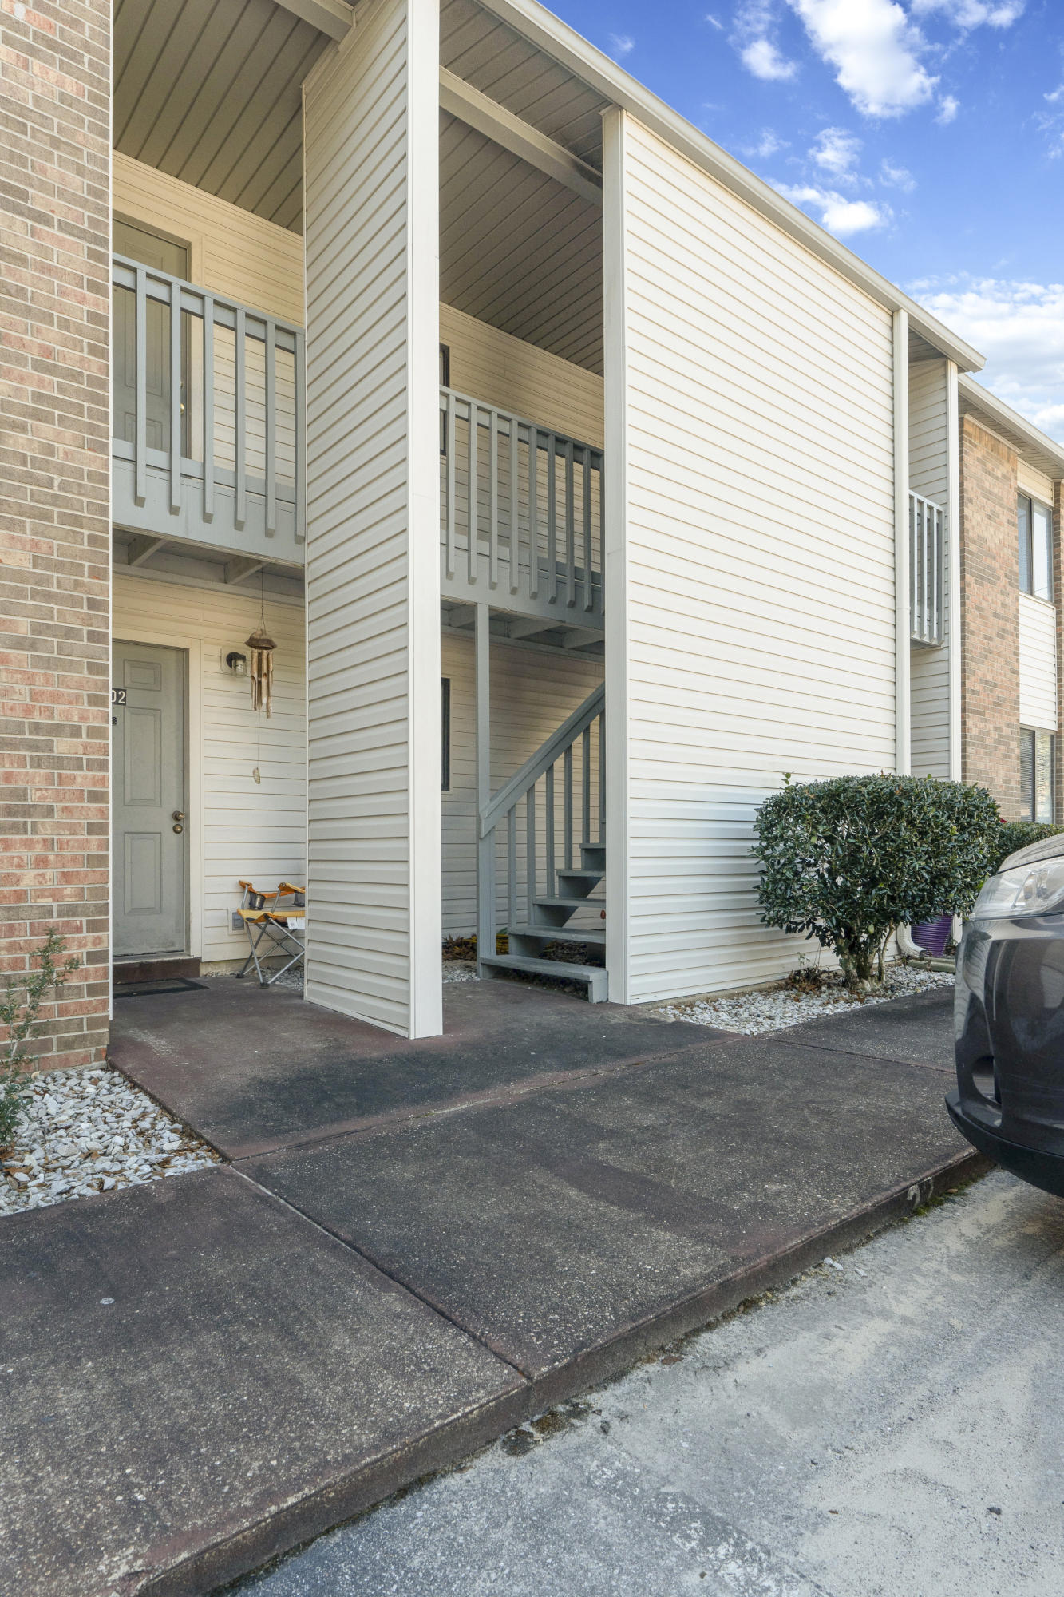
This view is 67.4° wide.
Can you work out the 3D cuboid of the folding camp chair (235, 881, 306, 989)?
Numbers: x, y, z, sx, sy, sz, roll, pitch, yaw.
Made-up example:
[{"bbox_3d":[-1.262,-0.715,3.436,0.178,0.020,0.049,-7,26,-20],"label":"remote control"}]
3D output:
[{"bbox_3d":[-1.610,0.790,5.410,0.620,0.860,0.760,1,-2,-38],"label":"folding camp chair"}]

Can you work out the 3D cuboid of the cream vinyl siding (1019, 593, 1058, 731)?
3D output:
[{"bbox_3d":[5.960,-1.590,9.410,1.120,1.530,0.080,1,-2,-38],"label":"cream vinyl siding"}]

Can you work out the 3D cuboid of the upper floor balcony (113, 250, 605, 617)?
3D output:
[{"bbox_3d":[-1.120,-2.040,5.570,3.700,1.420,1.100,1,-2,-38],"label":"upper floor balcony"}]

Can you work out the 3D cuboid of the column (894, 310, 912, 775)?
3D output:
[{"bbox_3d":[3.020,-1.335,6.470,0.110,5.150,0.100,1,-2,-38],"label":"column"}]

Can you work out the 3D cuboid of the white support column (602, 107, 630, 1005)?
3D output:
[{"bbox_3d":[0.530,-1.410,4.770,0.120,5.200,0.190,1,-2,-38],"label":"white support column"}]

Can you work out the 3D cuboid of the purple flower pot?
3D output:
[{"bbox_3d":[3.480,1.140,6.950,0.410,0.420,0.410,0,-1,0],"label":"purple flower pot"}]

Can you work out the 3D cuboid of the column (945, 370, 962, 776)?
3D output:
[{"bbox_3d":[3.750,-1.250,7.120,0.180,5.200,0.110,1,-2,-38],"label":"column"}]

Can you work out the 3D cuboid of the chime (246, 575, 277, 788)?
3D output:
[{"bbox_3d":[-1.600,-0.700,4.750,0.170,1.220,0.170,1,-2,-38],"label":"chime"}]

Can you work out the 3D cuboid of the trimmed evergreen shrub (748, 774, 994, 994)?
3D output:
[{"bbox_3d":[2.310,0.550,5.480,1.580,1.410,1.380,1,-2,-38],"label":"trimmed evergreen shrub"}]

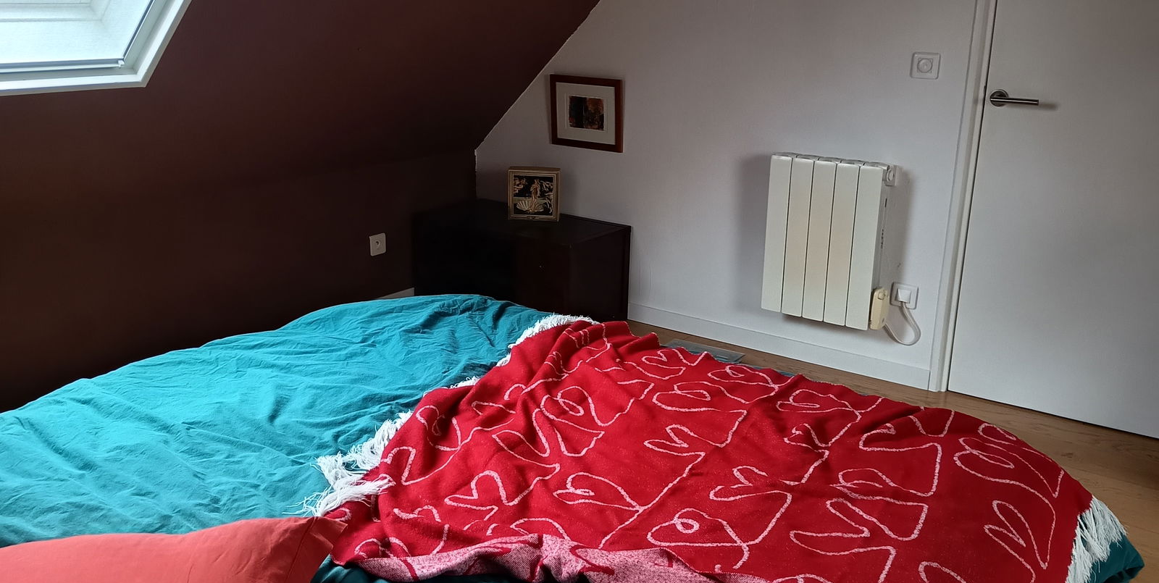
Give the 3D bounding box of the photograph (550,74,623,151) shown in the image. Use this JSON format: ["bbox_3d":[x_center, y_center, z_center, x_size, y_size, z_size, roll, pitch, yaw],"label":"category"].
[{"bbox_3d":[0.029,-0.741,4.451,0.355,0.290,0.020,13,23,35],"label":"photograph"}]

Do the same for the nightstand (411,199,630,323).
[{"bbox_3d":[-0.258,-0.106,4.596,0.857,0.404,0.400,13,19,35],"label":"nightstand"}]

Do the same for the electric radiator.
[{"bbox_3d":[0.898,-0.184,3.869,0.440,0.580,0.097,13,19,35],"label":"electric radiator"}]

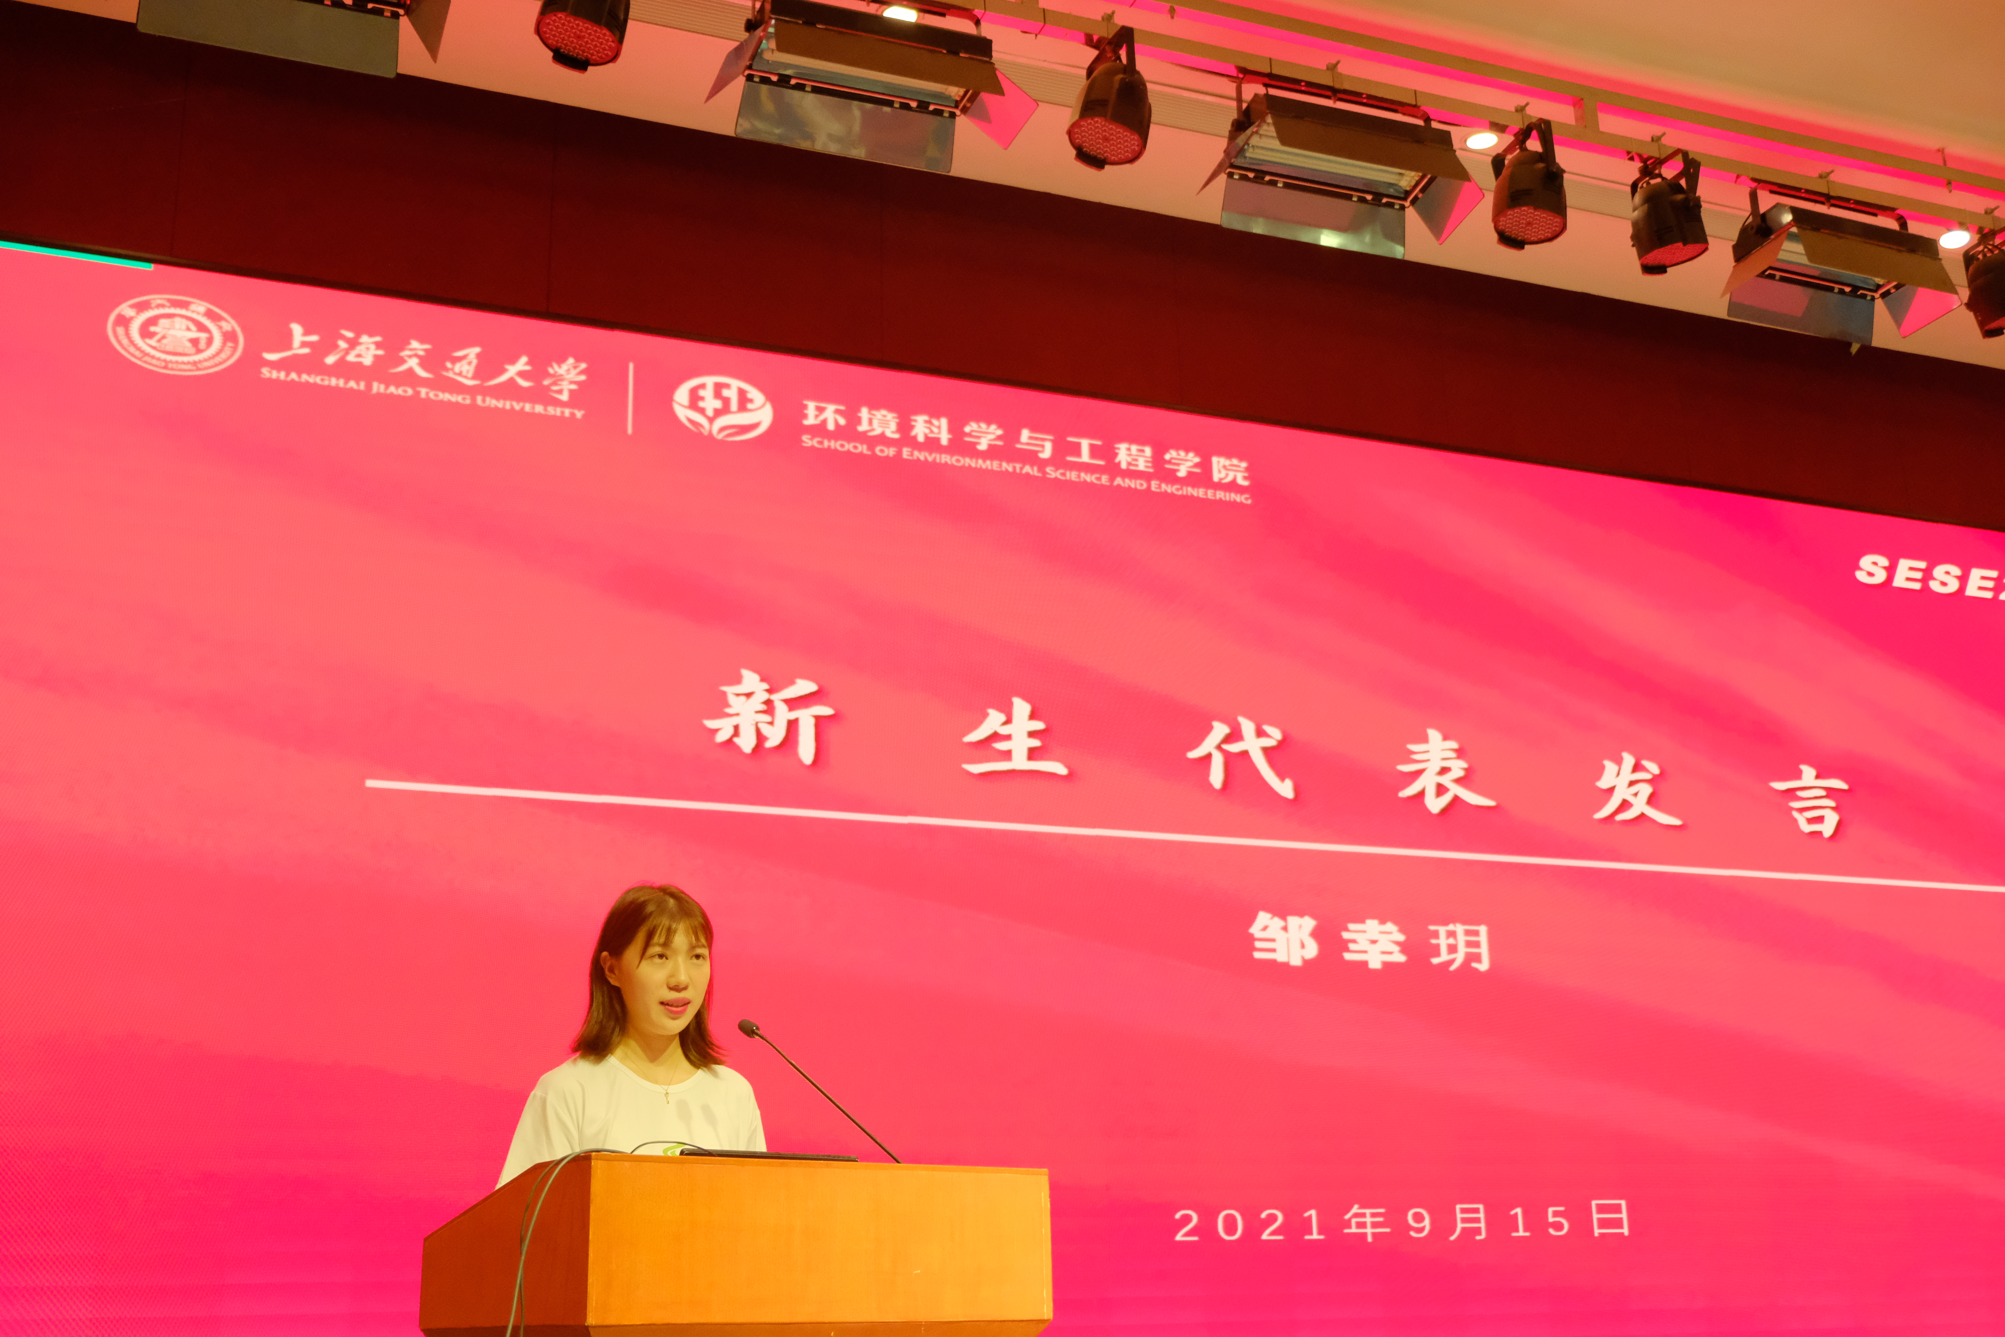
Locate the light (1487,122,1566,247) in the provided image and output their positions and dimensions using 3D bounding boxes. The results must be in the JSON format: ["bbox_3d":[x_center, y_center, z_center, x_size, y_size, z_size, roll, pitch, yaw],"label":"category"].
[{"bbox_3d":[1.560,-1.440,6.285,0.225,0.310,0.245,10,-20,-20],"label":"light"}]

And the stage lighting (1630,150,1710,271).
[{"bbox_3d":[2.034,-1.395,6.472,0.225,0.310,0.245,-3,-15,-24],"label":"stage lighting"}]

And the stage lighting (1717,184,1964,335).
[{"bbox_3d":[2.647,-1.315,6.707,0.790,0.350,0.350,5,-18,-22],"label":"stage lighting"}]

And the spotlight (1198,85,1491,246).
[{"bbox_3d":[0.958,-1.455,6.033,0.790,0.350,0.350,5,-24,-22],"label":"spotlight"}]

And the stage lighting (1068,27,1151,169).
[{"bbox_3d":[0.286,-1.566,5.782,0.225,0.310,0.245,20,-23,-16],"label":"stage lighting"}]

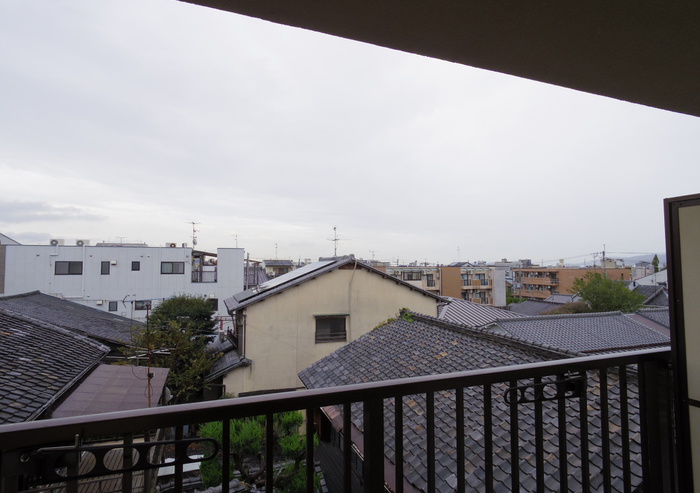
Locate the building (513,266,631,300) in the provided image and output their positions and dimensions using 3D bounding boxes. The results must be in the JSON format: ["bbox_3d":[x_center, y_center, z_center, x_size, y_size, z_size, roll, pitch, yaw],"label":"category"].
[{"bbox_3d":[52.652,9.217,82.092,21.332,8.000,13.093,1,-3,-16],"label":"building"}]

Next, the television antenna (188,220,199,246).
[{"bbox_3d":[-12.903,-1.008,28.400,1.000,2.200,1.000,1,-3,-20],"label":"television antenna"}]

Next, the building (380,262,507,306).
[{"bbox_3d":[12.545,7.437,54.689,21.954,8.200,9.500,1,-3,-17],"label":"building"}]

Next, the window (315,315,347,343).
[{"bbox_3d":[-0.818,3.701,15.200,1.390,1.200,0.200,1,-3,-20],"label":"window"}]

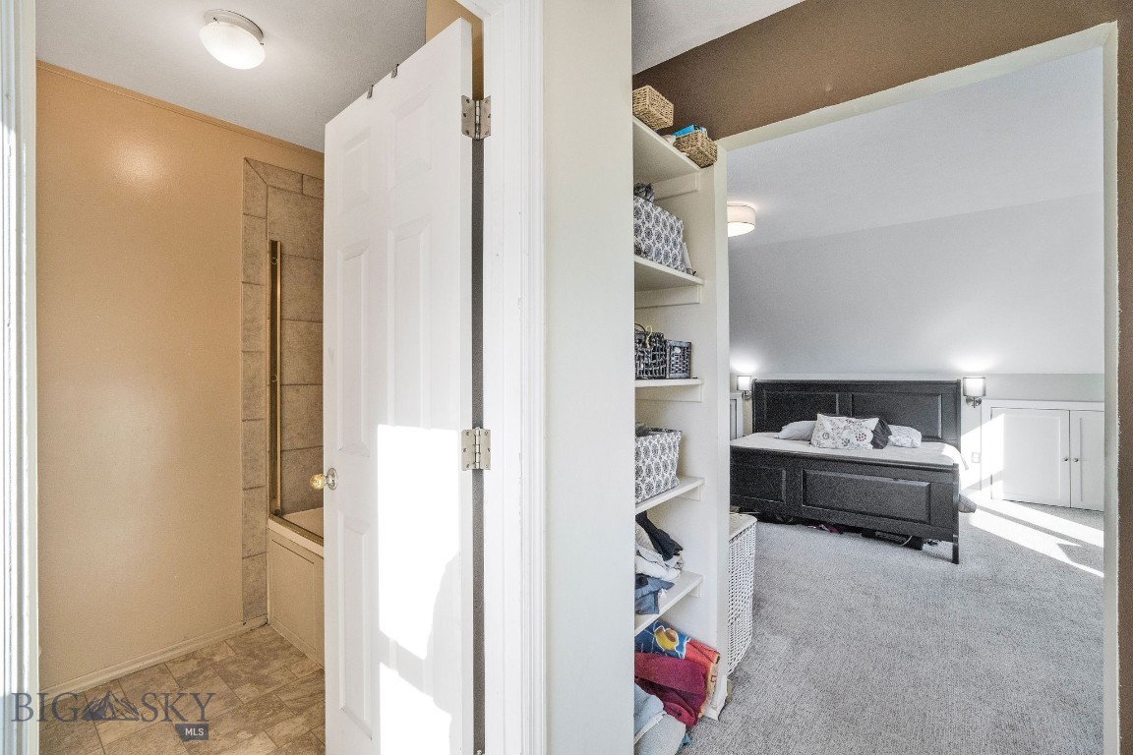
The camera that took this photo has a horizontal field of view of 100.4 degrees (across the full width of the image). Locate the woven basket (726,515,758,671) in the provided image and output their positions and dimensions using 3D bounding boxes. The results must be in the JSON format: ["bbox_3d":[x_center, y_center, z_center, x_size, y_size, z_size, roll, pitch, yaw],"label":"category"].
[{"bbox_3d":[0.624,0.931,2.110,0.330,0.580,0.440,0,0,39],"label":"woven basket"}]

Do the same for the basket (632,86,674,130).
[{"bbox_3d":[0.207,-0.798,1.457,0.200,0.068,0.135,0,0,39],"label":"basket"}]

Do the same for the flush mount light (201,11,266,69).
[{"bbox_3d":[-1.165,-1.140,1.645,0.187,0.120,0.187,0,0,39],"label":"flush mount light"}]

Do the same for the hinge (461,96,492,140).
[{"bbox_3d":[-0.202,-0.584,1.060,0.066,0.089,0.020,0,0,0],"label":"hinge"}]

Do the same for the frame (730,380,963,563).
[{"bbox_3d":[2.519,0.628,4.630,2.050,1.220,2.200,0,0,39],"label":"frame"}]

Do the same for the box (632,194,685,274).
[{"bbox_3d":[0.176,-0.453,1.553,0.280,0.185,0.400,0,0,39],"label":"box"}]

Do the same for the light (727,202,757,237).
[{"bbox_3d":[1.190,-1.130,3.455,0.360,0.140,0.360,0,0,39],"label":"light"}]

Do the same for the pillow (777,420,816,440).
[{"bbox_3d":[2.791,0.598,5.414,0.660,0.180,0.450,0,0,39],"label":"pillow"}]

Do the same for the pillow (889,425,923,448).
[{"bbox_3d":[3.337,0.598,4.969,0.660,0.180,0.450,0,0,39],"label":"pillow"}]

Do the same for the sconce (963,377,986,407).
[{"bbox_3d":[4.088,0.143,4.731,0.165,0.310,0.120,0,0,39],"label":"sconce"}]

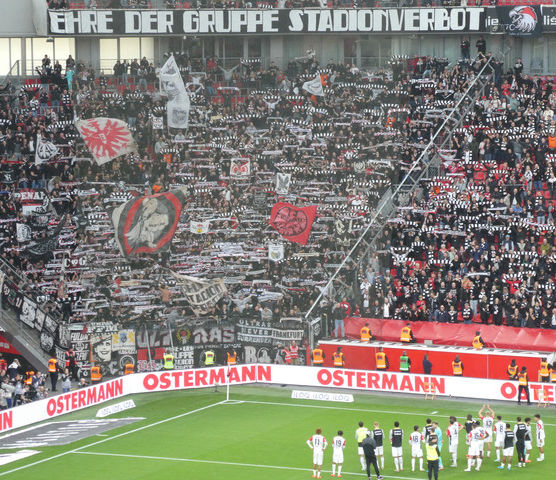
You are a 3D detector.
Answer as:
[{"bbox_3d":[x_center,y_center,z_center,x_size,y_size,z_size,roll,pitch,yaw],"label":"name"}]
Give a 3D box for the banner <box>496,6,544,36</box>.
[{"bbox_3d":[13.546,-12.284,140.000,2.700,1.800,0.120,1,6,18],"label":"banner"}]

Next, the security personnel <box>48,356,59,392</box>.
[{"bbox_3d":[-10.682,6.361,118.892,0.550,1.790,0.450,2,6,27],"label":"security personnel"}]

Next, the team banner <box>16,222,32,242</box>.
[{"bbox_3d":[-12.695,-0.376,125.000,0.820,1.000,0.150,-1,5,-6],"label":"team banner"}]

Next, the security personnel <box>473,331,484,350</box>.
[{"bbox_3d":[9.491,4.812,117.201,0.580,1.050,0.650,2,6,26],"label":"security personnel"}]

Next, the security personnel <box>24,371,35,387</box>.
[{"bbox_3d":[-11.271,6.671,113.358,0.550,1.750,0.420,0,5,0],"label":"security personnel"}]

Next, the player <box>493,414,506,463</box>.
[{"bbox_3d":[8.791,7.873,98.947,0.580,1.830,0.450,-2,6,-19],"label":"player"}]

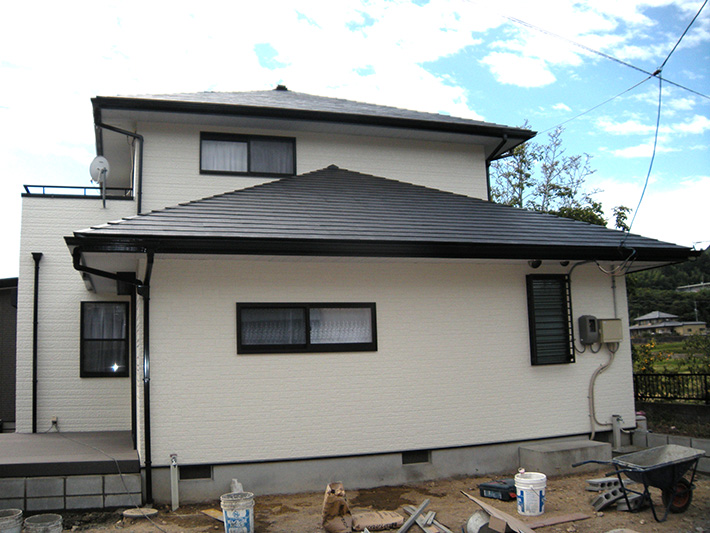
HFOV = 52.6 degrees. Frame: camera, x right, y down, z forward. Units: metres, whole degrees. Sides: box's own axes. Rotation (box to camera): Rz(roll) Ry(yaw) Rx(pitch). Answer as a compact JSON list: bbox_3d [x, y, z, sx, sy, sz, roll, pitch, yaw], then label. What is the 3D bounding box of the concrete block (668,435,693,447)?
[{"bbox_3d":[4.069,2.236,8.964,0.150,0.190,0.390,1,-9,-18],"label":"concrete block"}]

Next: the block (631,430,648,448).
[{"bbox_3d":[3.777,2.270,9.437,0.125,0.190,0.370,0,-8,-15],"label":"block"}]

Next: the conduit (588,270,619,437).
[{"bbox_3d":[3.282,1.197,9.447,0.490,2.200,0.080,1,-8,-19],"label":"conduit"}]

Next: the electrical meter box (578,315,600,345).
[{"bbox_3d":[3.150,0.860,9.608,0.205,0.375,0.165,1,-8,-19],"label":"electrical meter box"}]

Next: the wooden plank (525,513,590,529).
[{"bbox_3d":[1.754,2.217,6.268,0.720,0.022,0.210,2,-8,-26],"label":"wooden plank"}]

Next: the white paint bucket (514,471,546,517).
[{"bbox_3d":[1.636,2.133,6.711,0.305,0.350,0.305,-2,-7,0],"label":"white paint bucket"}]

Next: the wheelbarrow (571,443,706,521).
[{"bbox_3d":[2.722,2.084,6.895,1.150,0.610,0.580,-1,-8,-11],"label":"wheelbarrow"}]

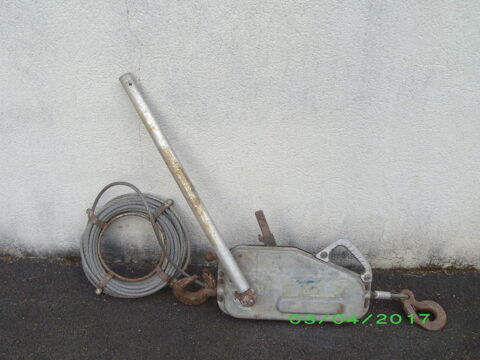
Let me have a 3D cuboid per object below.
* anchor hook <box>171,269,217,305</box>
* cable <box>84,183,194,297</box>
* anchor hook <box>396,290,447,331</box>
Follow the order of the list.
[{"bbox_3d":[-0.132,0.310,1.445,0.130,0.095,0.040,2,-18,4],"label":"anchor hook"},{"bbox_3d":[-0.310,0.182,1.505,0.330,0.340,0.075,1,-4,1],"label":"cable"},{"bbox_3d":[0.504,0.355,1.375,0.083,0.038,0.148,-43,65,-4],"label":"anchor hook"}]

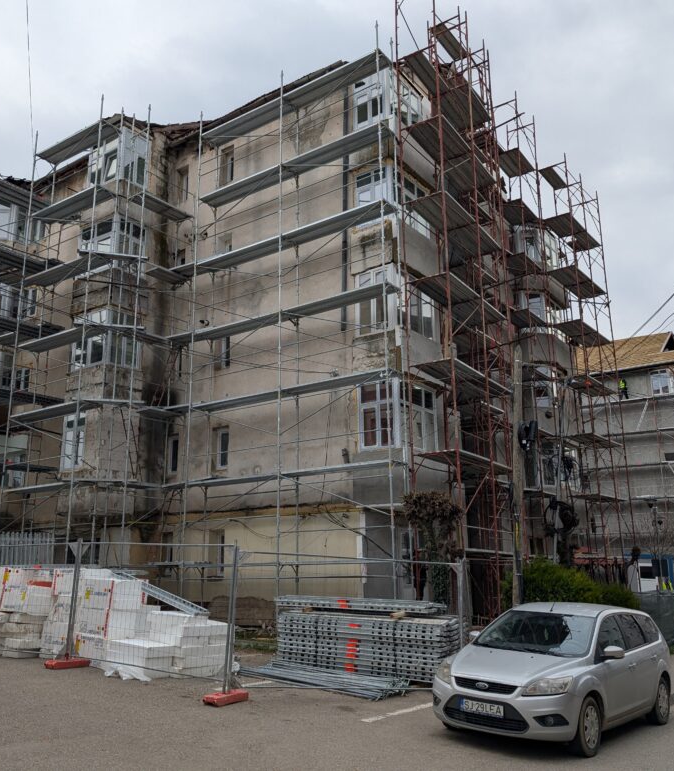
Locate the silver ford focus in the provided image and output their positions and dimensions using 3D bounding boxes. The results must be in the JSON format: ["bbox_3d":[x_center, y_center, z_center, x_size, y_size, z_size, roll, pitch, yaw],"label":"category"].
[{"bbox_3d":[2.990,3.715,9.455,1.840,1.500,4.470,-10,-18,38],"label":"silver ford focus"}]

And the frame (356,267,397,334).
[{"bbox_3d":[0.915,-1.997,17.001,1.080,1.670,0.130,-11,-18,33],"label":"frame"}]

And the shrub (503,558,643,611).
[{"bbox_3d":[4.793,4.604,14.491,1.900,2.050,3.200,-11,-18,33],"label":"shrub"}]

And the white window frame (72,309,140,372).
[{"bbox_3d":[-6.438,-1.119,19.876,1.600,1.650,1.100,-11,-18,33],"label":"white window frame"}]

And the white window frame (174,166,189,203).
[{"bbox_3d":[-4.835,-6.182,22.288,0.550,1.180,0.120,-11,-18,33],"label":"white window frame"}]

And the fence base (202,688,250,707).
[{"bbox_3d":[-1.535,4.390,9.970,0.240,0.130,0.720,-9,-17,30],"label":"fence base"}]

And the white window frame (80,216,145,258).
[{"bbox_3d":[-6.521,-3.842,20.645,1.600,1.600,1.100,-11,-18,33],"label":"white window frame"}]

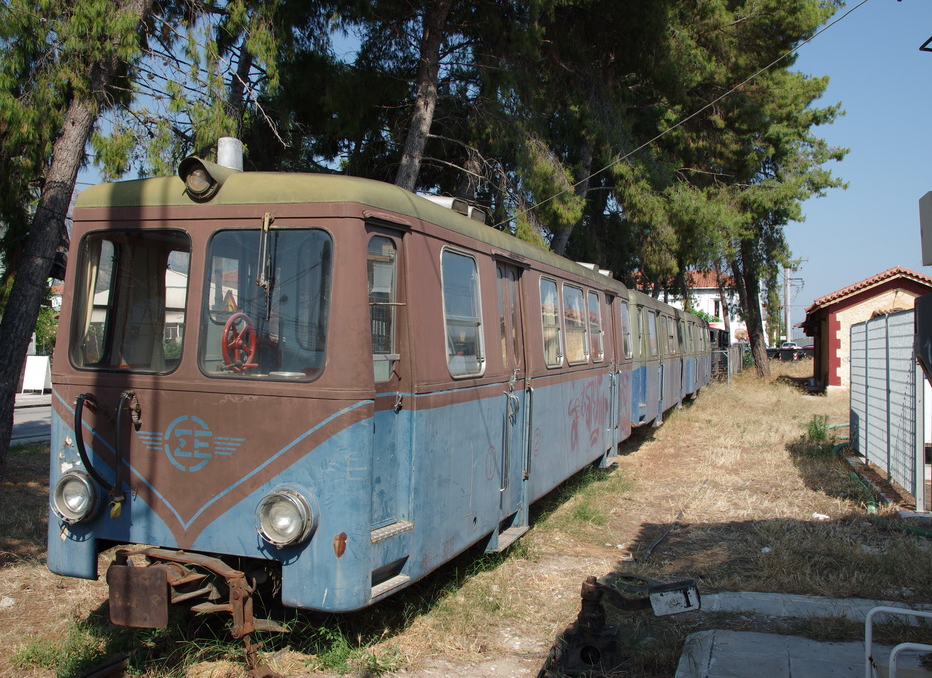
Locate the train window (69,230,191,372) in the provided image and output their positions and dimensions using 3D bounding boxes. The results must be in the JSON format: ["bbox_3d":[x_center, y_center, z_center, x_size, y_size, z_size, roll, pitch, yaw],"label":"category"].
[{"bbox_3d":[-1.949,-0.221,5.449,0.776,0.827,0.050,2,-3,19],"label":"train window"}]

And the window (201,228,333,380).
[{"bbox_3d":[-1.105,-0.196,5.162,0.788,0.833,0.050,2,-3,19],"label":"window"}]

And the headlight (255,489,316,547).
[{"bbox_3d":[-0.966,0.955,5.010,0.290,0.290,0.130,2,1,19],"label":"headlight"}]

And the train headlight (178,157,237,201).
[{"bbox_3d":[-1.489,-0.912,5.372,0.230,0.240,0.280,2,1,19],"label":"train headlight"}]

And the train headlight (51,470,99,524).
[{"bbox_3d":[-2.278,0.923,5.456,0.290,0.290,0.130,2,1,19],"label":"train headlight"}]

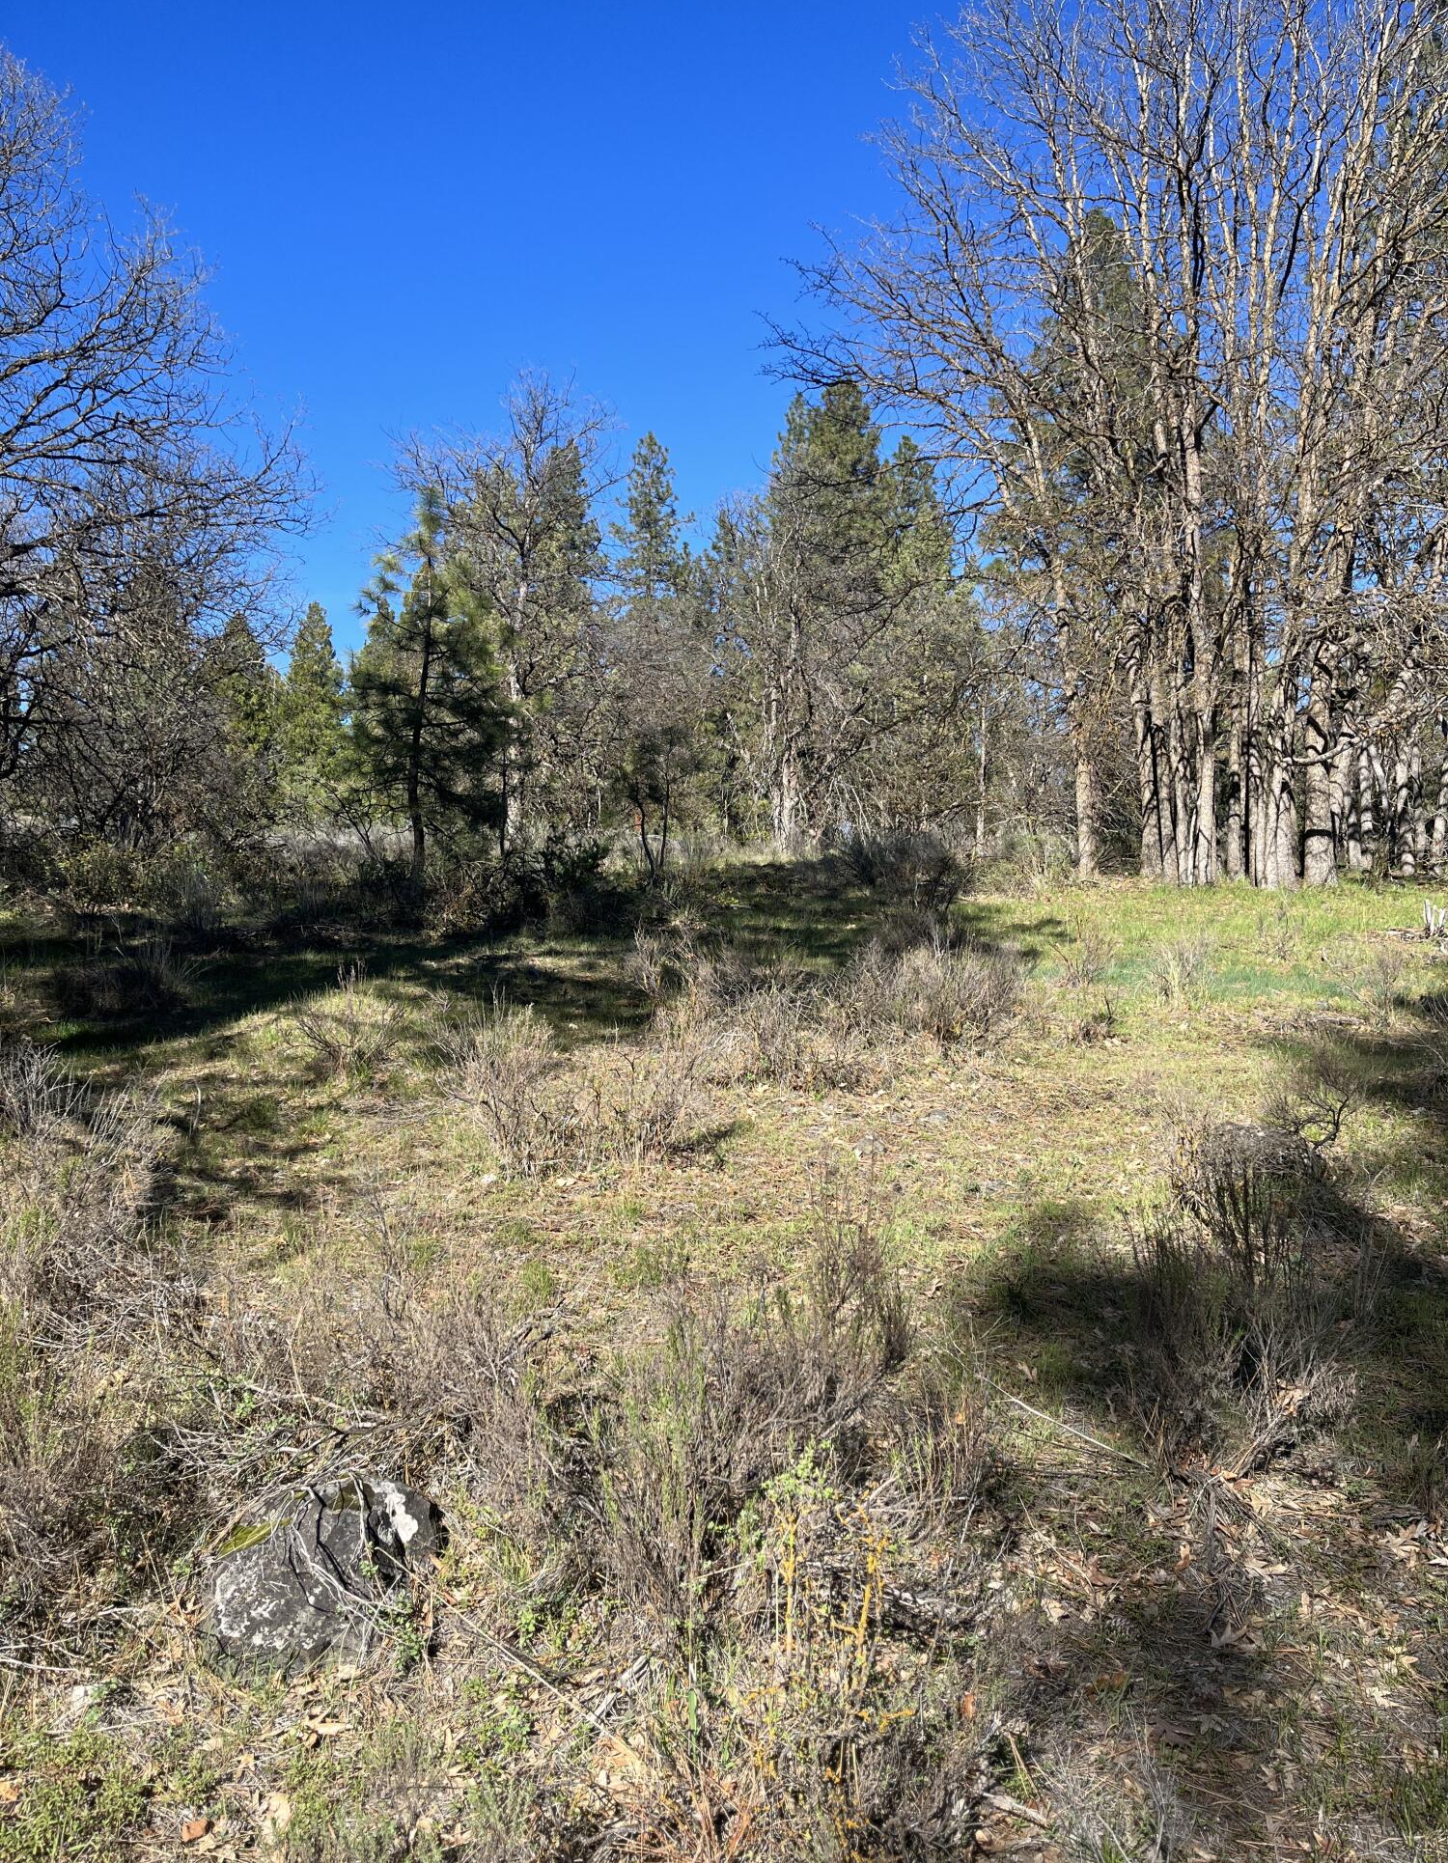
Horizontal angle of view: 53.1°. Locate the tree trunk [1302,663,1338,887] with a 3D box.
[{"bbox_3d":[10.902,-2.853,26.500,0.560,4.000,0.550,0,5,0],"label":"tree trunk"}]

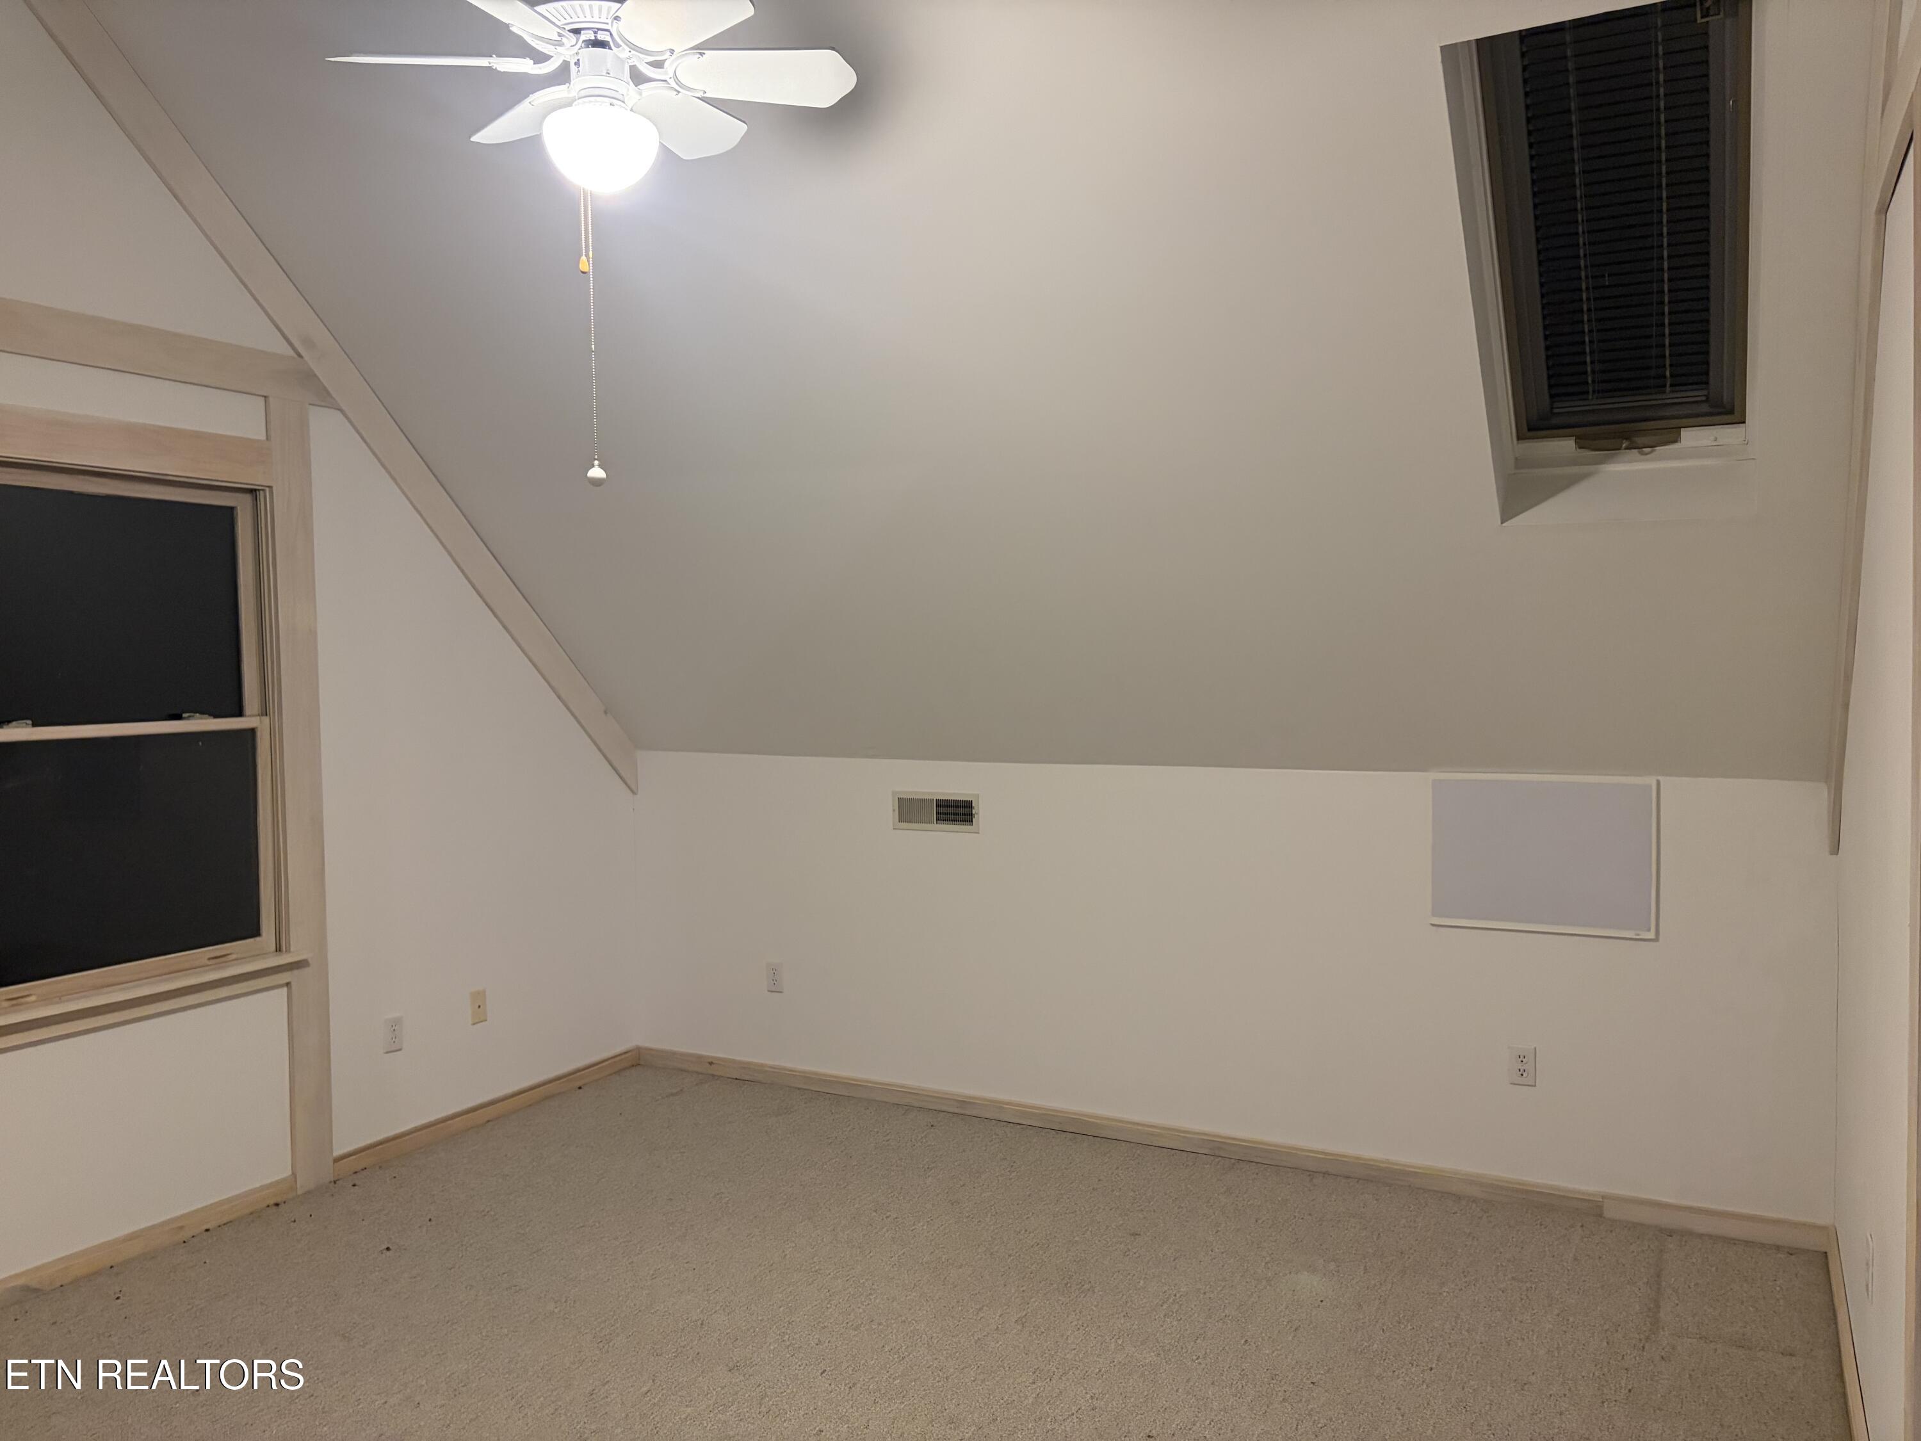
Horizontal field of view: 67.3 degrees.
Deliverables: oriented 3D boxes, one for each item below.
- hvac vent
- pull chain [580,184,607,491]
[{"bbox_3d":[-0.085,0.324,5.072,0.347,0.138,0.020,1,3,28],"label":"hvac vent"},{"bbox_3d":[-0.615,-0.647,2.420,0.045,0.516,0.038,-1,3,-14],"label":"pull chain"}]

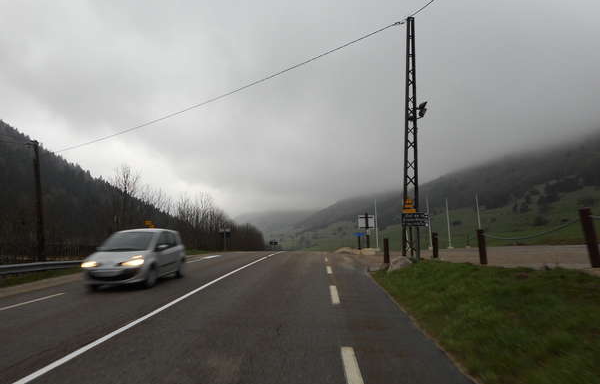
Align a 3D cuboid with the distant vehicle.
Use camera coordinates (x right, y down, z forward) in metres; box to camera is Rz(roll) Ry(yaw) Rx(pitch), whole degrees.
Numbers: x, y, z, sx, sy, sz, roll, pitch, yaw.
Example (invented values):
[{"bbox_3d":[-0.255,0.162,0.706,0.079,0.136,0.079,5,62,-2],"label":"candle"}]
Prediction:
[{"bbox_3d":[-4.916,1.968,13.269,1.720,1.590,3.870,-1,-5,2],"label":"distant vehicle"}]

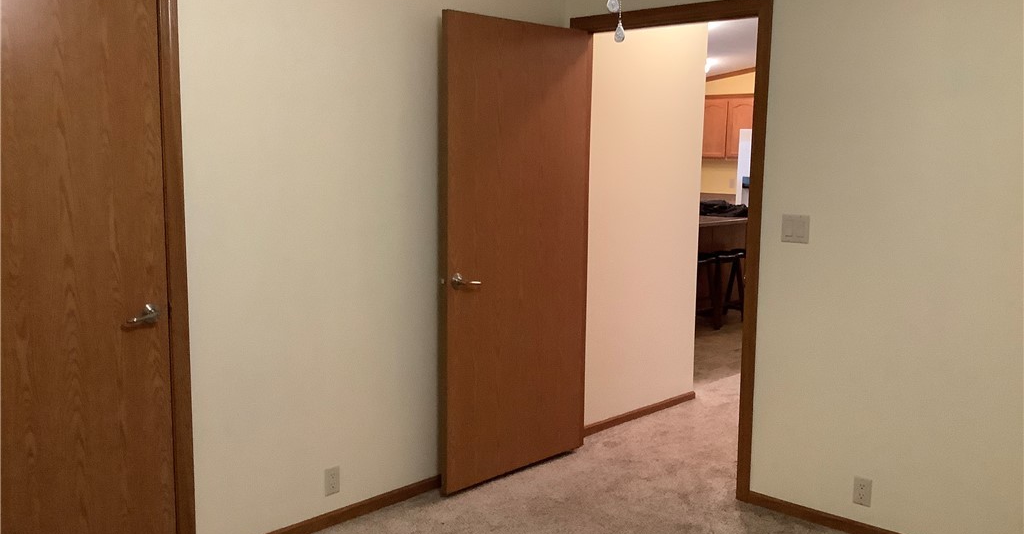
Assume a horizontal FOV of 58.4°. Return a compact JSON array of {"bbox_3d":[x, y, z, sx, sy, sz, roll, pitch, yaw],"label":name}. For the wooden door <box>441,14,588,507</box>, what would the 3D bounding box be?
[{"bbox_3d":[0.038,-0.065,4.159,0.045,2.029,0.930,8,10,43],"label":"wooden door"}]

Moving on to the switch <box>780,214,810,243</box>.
[{"bbox_3d":[1.156,-0.154,3.736,0.118,0.116,0.012,8,10,43],"label":"switch"}]

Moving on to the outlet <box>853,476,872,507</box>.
[{"bbox_3d":[1.392,0.893,3.637,0.071,0.115,0.010,8,10,43],"label":"outlet"}]

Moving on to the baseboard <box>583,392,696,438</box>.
[{"bbox_3d":[0.737,0.825,5.235,0.014,0.064,1.136,8,10,43],"label":"baseboard"}]

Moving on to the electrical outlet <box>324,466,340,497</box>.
[{"bbox_3d":[-0.721,0.862,3.686,0.010,0.115,0.071,8,10,43],"label":"electrical outlet"}]

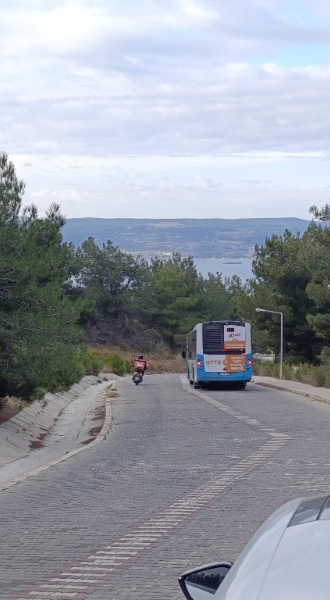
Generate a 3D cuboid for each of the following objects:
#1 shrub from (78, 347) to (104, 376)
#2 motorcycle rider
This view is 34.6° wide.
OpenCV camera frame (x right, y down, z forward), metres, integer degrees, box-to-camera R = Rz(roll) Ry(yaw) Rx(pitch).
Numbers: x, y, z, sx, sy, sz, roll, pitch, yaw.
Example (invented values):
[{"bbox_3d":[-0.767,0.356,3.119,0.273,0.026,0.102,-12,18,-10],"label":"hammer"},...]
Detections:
[{"bbox_3d":[-4.430,3.657,31.500,1.450,1.650,1.400,0,6,0],"label":"shrub"},{"bbox_3d":[-1.309,3.531,28.300,0.660,1.100,0.750,6,-3,5],"label":"motorcycle rider"}]

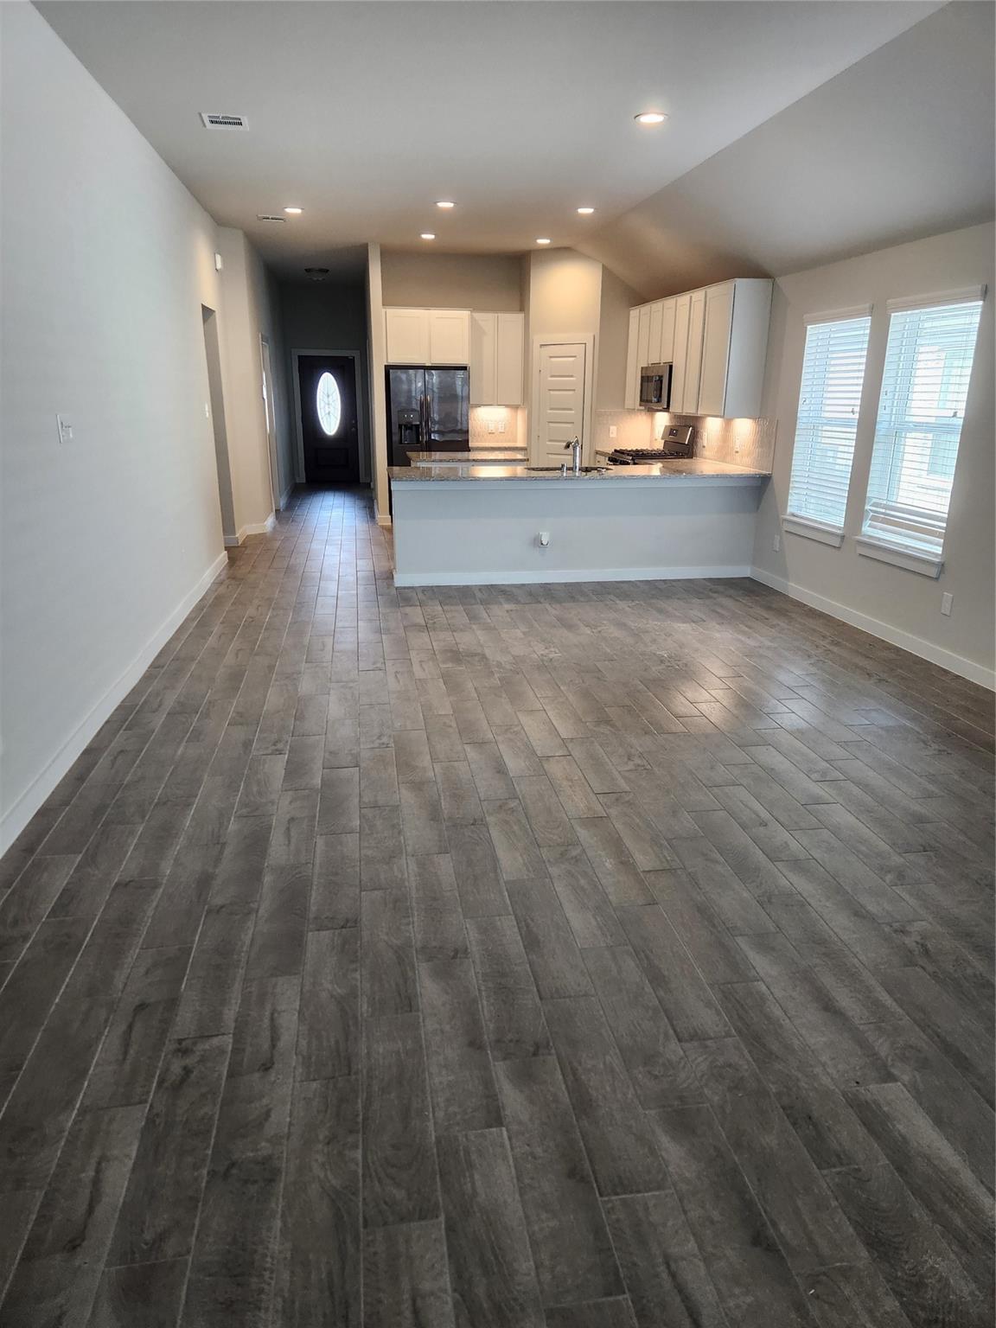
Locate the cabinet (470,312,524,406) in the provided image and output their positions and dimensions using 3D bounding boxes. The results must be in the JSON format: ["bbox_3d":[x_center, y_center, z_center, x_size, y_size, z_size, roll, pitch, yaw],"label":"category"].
[{"bbox_3d":[-0.051,-3.665,10.642,0.670,1.045,0.325,-2,17,-8],"label":"cabinet"}]

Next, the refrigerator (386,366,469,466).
[{"bbox_3d":[-0.814,-2.593,10.585,0.905,1.790,0.760,-2,17,-8],"label":"refrigerator"}]

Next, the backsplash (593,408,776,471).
[{"bbox_3d":[1.712,-2.262,8.744,0.650,0.458,3.240,-2,17,-8],"label":"backsplash"}]

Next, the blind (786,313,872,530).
[{"bbox_3d":[2.390,-1.782,6.470,0.060,1.470,0.920,-2,17,-8],"label":"blind"}]

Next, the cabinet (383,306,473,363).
[{"bbox_3d":[-0.840,-3.810,10.317,0.960,0.603,0.610,-2,17,-8],"label":"cabinet"}]

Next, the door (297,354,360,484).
[{"bbox_3d":[-2.844,-4.110,14.963,0.915,2.060,0.050,-2,17,-8],"label":"door"}]

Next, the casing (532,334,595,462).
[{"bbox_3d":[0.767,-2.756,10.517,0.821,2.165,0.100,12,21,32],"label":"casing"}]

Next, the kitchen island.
[{"bbox_3d":[0.648,-1.221,7.681,3.140,0.914,0.940,-2,17,-8],"label":"kitchen island"}]

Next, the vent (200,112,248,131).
[{"bbox_3d":[-1.632,-3.233,5.279,0.258,0.020,0.300,-2,17,-8],"label":"vent"}]

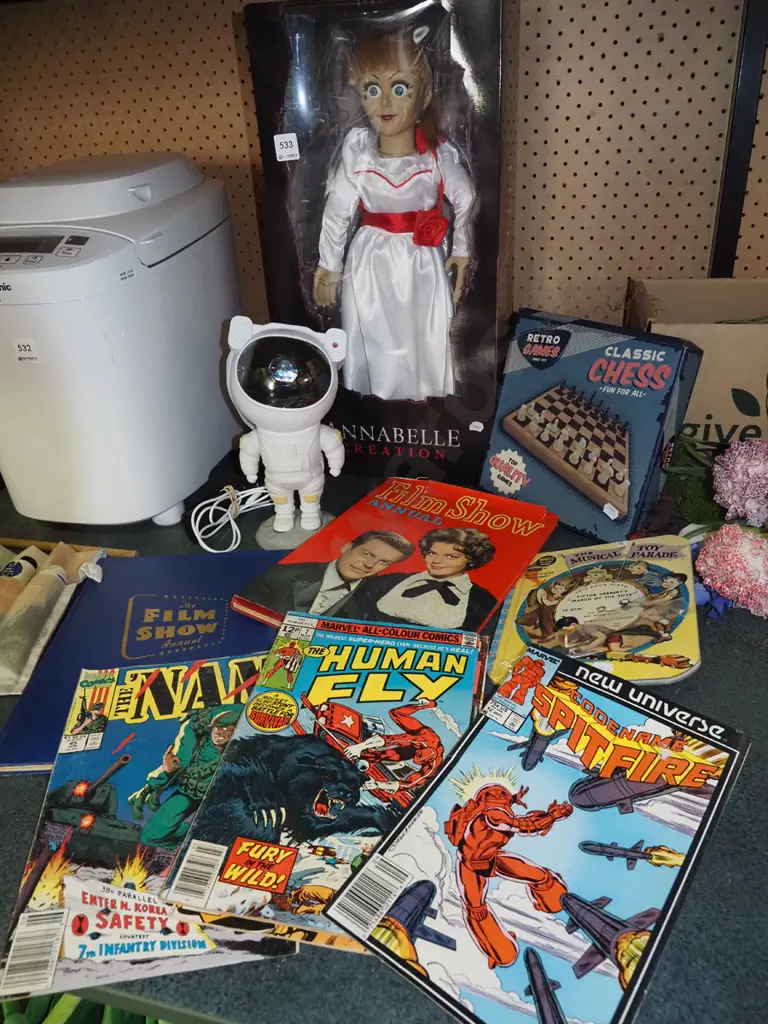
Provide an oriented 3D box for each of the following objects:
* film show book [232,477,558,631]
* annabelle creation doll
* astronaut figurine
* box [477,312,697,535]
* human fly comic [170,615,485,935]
[{"bbox_3d":[0.027,0.050,0.716,0.217,0.018,0.282,15,33,28],"label":"film show book"},{"bbox_3d":[0.014,-0.350,0.884,0.208,0.435,0.100,0,20,7],"label":"annabelle creation doll"},{"bbox_3d":[-0.106,-0.089,0.764,0.120,0.235,0.112,-4,28,-1],"label":"astronaut figurine"},{"bbox_3d":[0.219,-0.097,0.790,0.047,0.214,0.205,-6,23,-42],"label":"box"},{"bbox_3d":[-0.024,0.167,0.510,0.168,0.008,0.260,5,33,9],"label":"human fly comic"}]

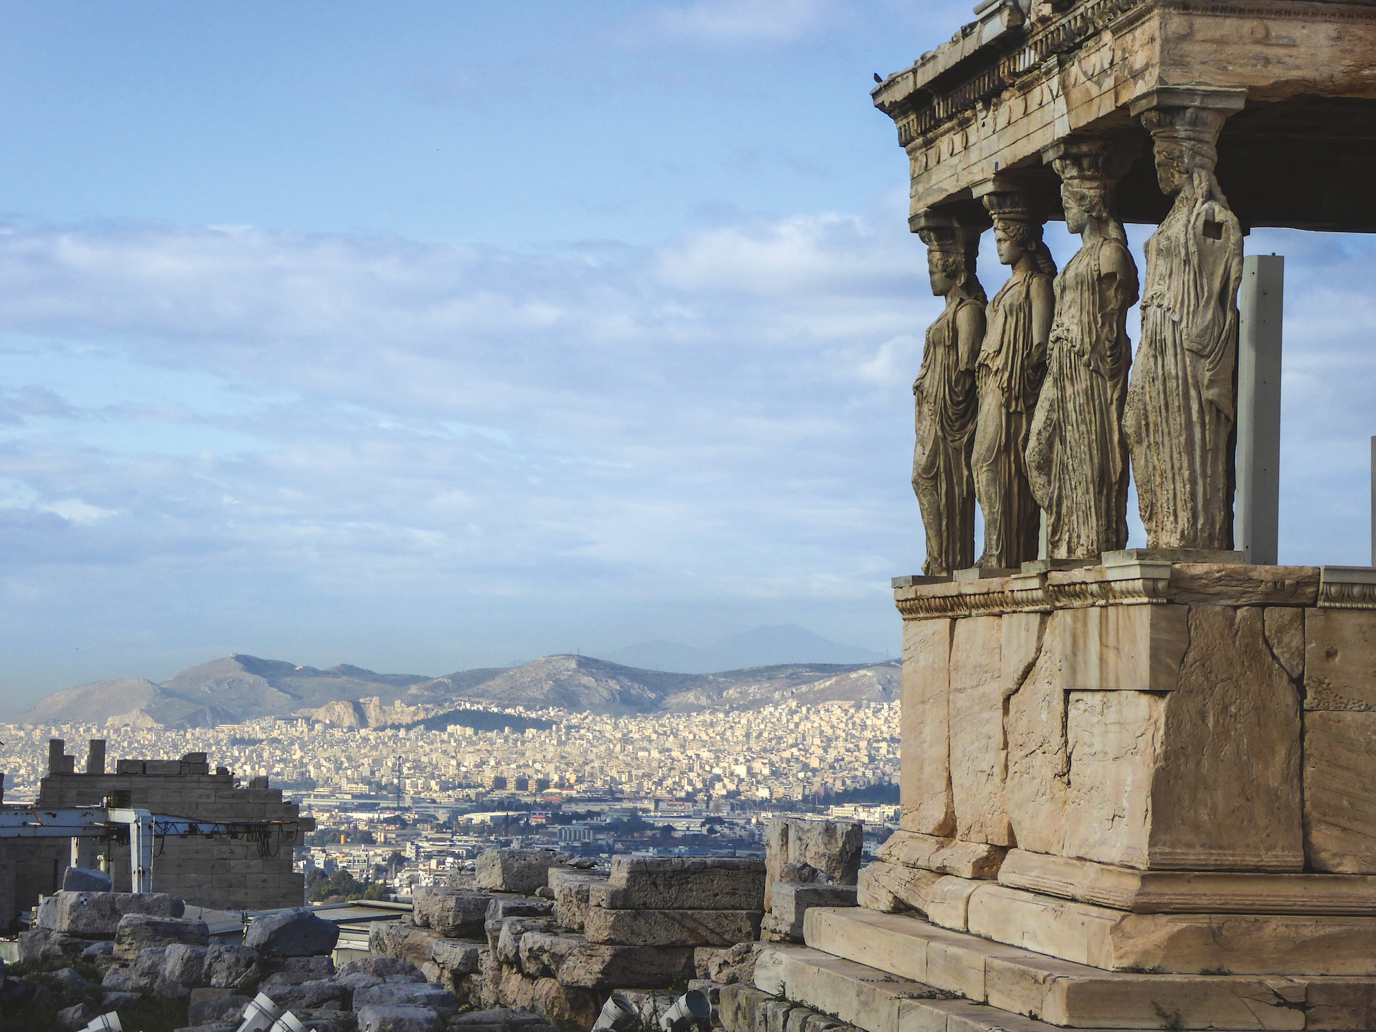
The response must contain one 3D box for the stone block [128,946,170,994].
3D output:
[{"bbox_3d":[-3.813,3.225,30.200,0.320,0.330,0.330,2,-3,-9],"label":"stone block"}]

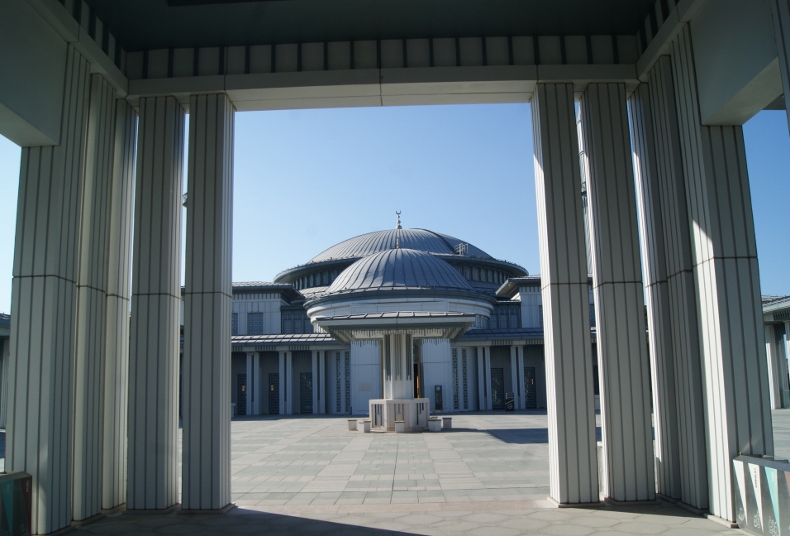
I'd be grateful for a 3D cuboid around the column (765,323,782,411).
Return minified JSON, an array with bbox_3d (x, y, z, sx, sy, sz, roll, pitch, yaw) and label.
[{"bbox_3d":[16.300,4.250,25.900,0.360,3.650,0.360,-1,-10,1],"label":"column"}]

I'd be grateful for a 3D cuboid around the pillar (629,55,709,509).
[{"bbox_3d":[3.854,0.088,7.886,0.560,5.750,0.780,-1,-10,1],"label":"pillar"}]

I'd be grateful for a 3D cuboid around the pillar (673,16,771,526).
[{"bbox_3d":[3.858,-0.061,7.092,0.550,5.750,0.550,-1,-10,1],"label":"pillar"}]

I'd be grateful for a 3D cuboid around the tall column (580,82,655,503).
[{"bbox_3d":[3.091,0.239,8.433,0.550,5.750,0.550,-1,-10,1],"label":"tall column"}]

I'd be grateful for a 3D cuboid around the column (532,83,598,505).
[{"bbox_3d":[2.347,0.257,8.402,0.550,5.750,0.550,-1,-10,1],"label":"column"}]

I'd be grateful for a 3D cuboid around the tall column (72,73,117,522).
[{"bbox_3d":[-4.143,0.282,7.918,0.550,5.750,0.550,-1,-10,1],"label":"tall column"}]

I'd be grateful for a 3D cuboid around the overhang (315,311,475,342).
[{"bbox_3d":[0.100,1.950,20.200,4.800,0.750,5.000,-1,-10,1],"label":"overhang"}]

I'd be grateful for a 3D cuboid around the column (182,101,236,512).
[{"bbox_3d":[-2.614,0.384,8.507,0.550,5.750,0.550,-1,-10,1],"label":"column"}]

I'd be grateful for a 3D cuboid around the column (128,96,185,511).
[{"bbox_3d":[-3.367,0.403,8.569,0.550,5.750,0.550,-1,-10,1],"label":"column"}]

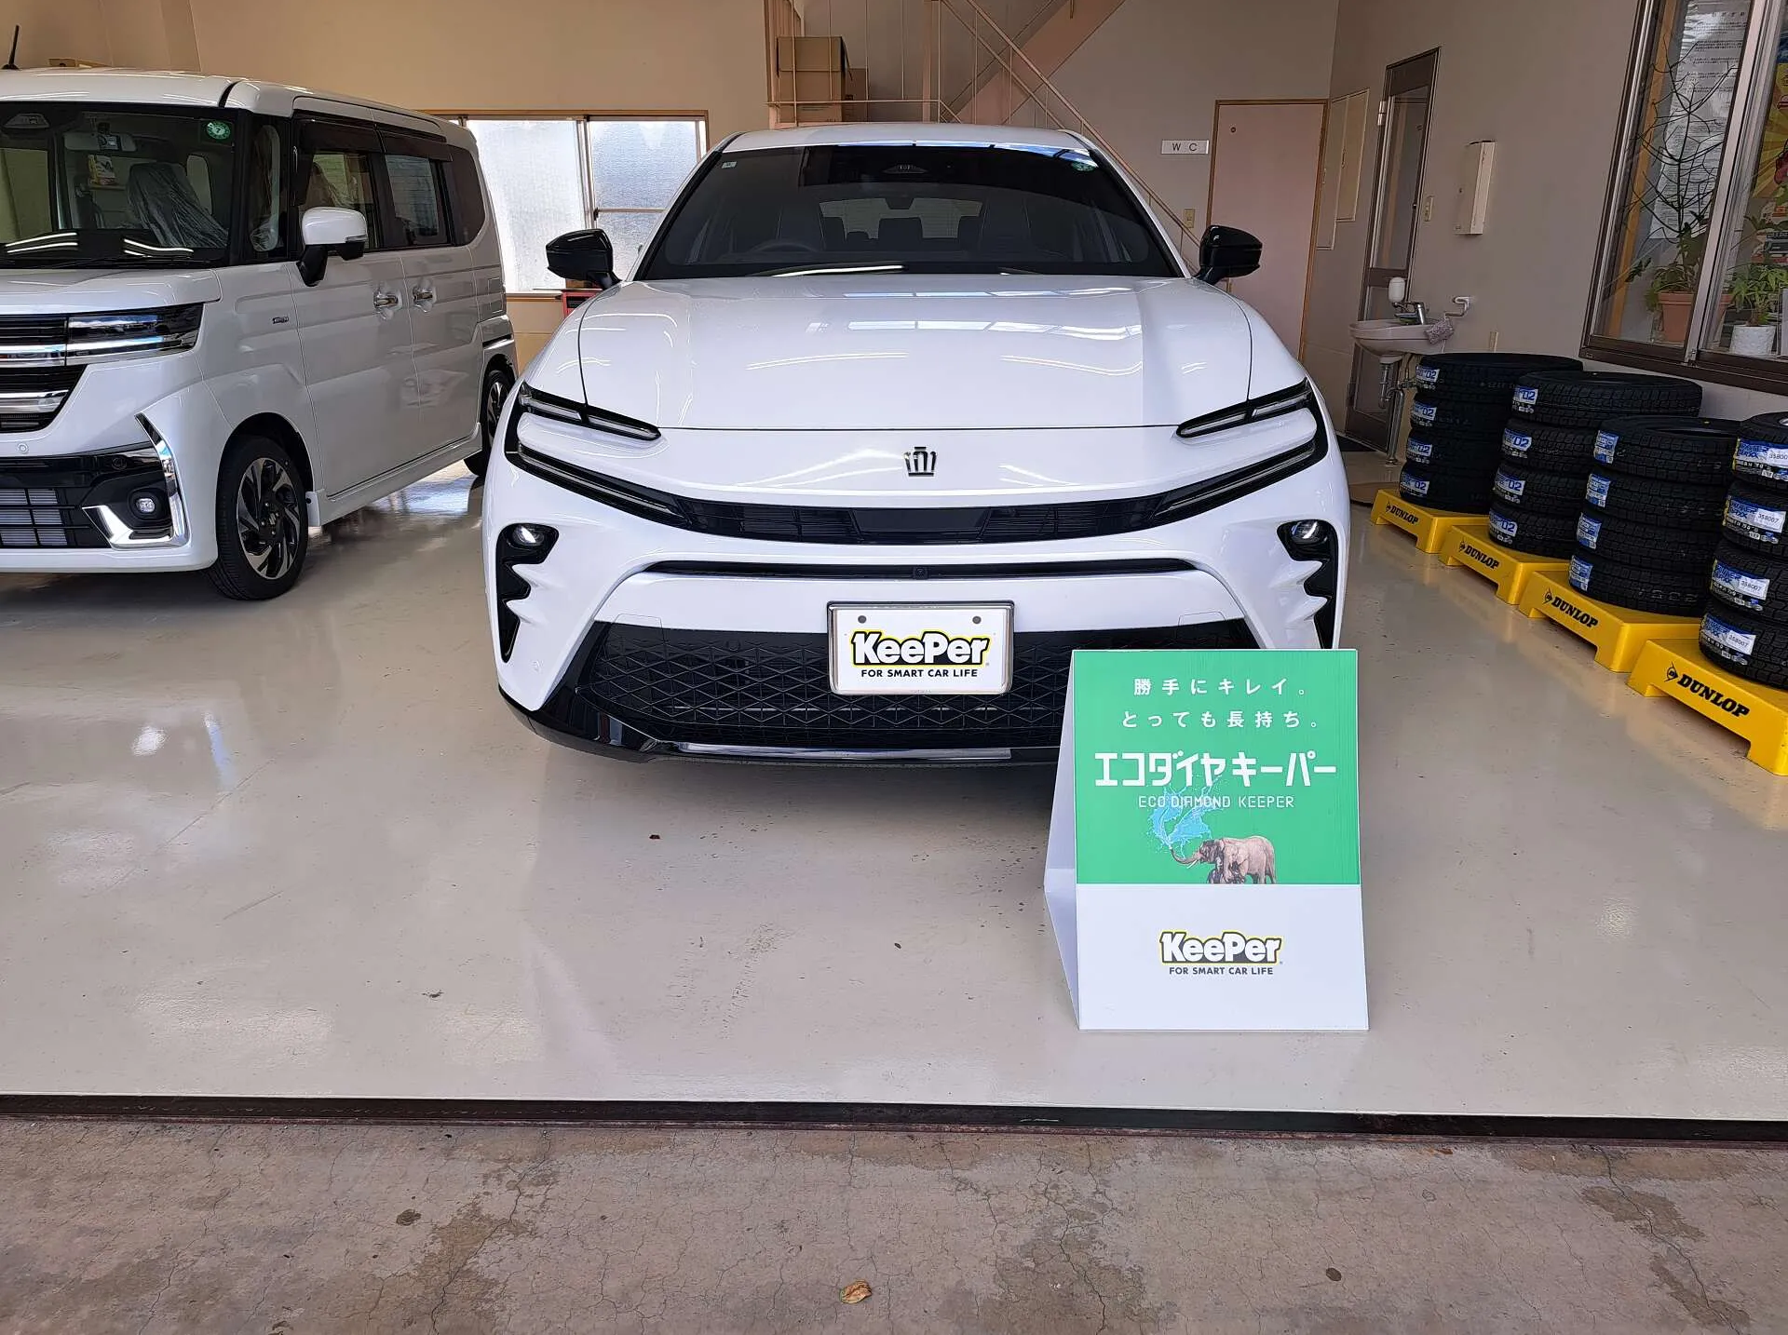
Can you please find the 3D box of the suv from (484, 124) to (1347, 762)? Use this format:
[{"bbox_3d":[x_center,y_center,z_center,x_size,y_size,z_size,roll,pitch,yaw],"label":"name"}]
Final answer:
[{"bbox_3d":[0.035,-1.101,4.409,1.920,1.565,4.720,0,19,0],"label":"suv"}]

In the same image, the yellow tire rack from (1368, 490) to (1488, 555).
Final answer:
[{"bbox_3d":[2.435,-0.619,5.218,0.600,0.143,0.620,0,19,0],"label":"yellow tire rack"}]

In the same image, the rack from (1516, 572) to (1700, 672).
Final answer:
[{"bbox_3d":[2.389,-0.156,3.832,0.600,0.143,0.620,1,19,2],"label":"rack"}]

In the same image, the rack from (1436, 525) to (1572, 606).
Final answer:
[{"bbox_3d":[2.421,-0.383,4.511,0.600,0.143,0.620,0,19,1],"label":"rack"}]

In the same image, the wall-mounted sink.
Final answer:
[{"bbox_3d":[2.505,-1.648,6.266,0.410,0.170,0.470,0,19,0],"label":"wall-mounted sink"}]

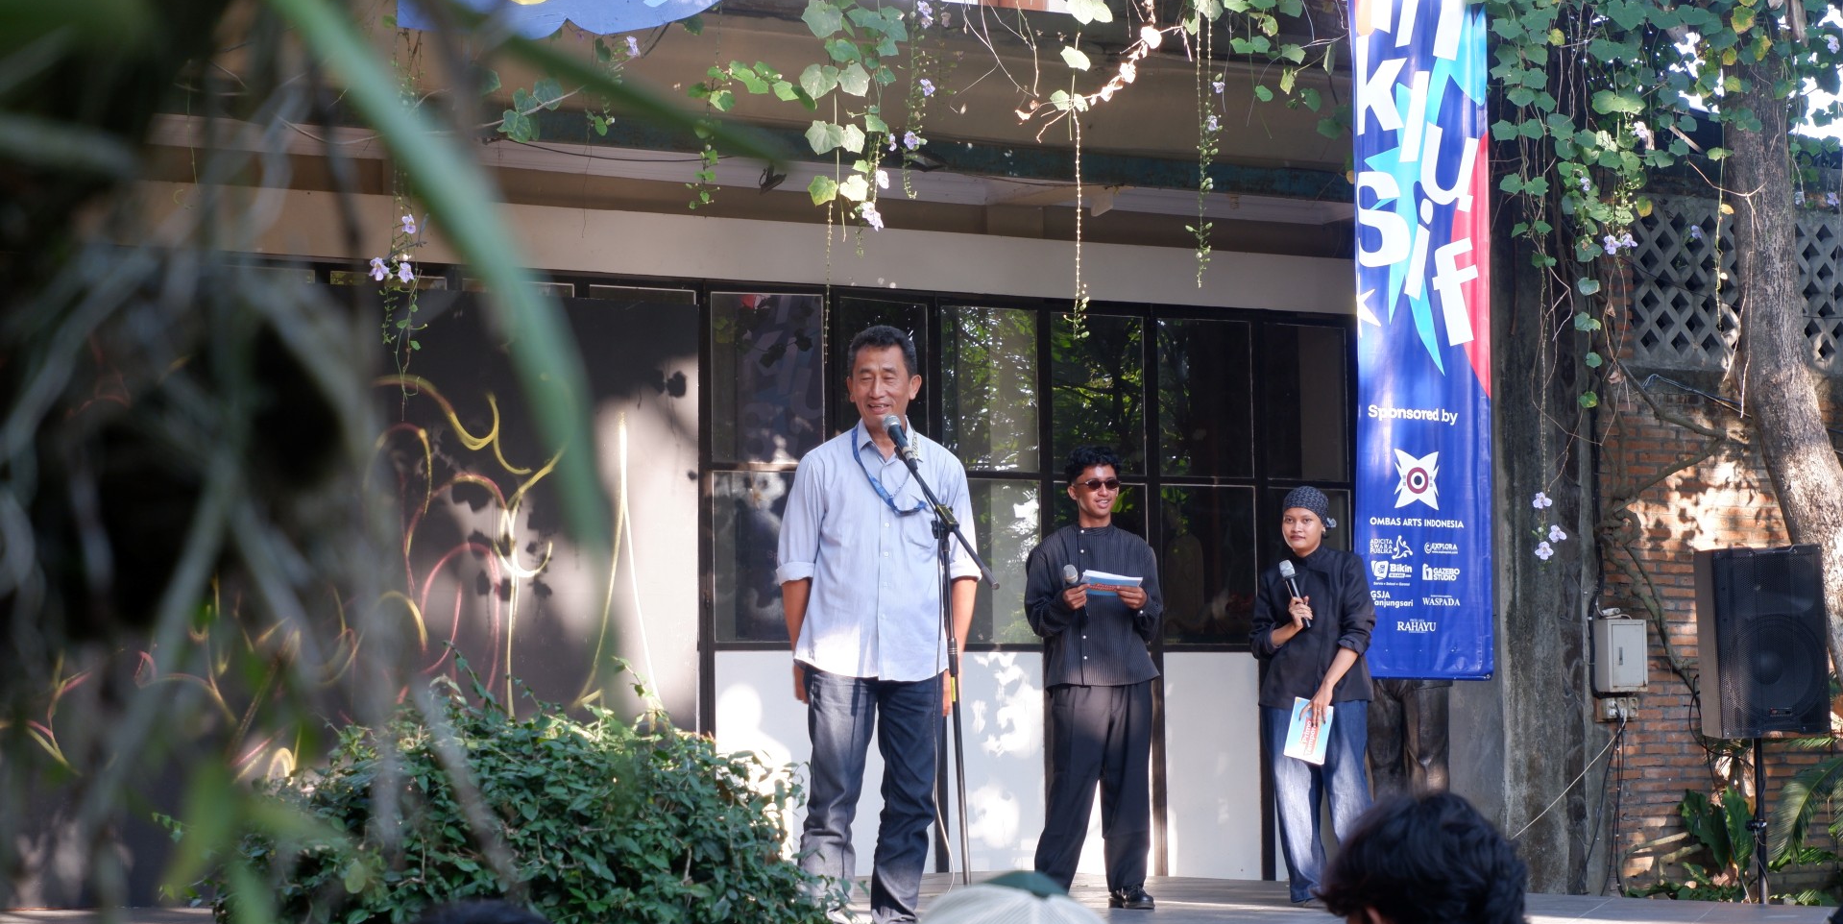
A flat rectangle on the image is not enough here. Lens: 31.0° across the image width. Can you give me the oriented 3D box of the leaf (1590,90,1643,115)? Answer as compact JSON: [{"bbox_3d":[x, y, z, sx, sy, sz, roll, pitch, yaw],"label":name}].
[{"bbox_3d":[2.595,-1.338,12.400,0.199,0.091,0.110,-1,-5,6],"label":"leaf"}]

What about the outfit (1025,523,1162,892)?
[{"bbox_3d":[0.638,0.926,12.570,0.500,1.390,0.340,0,-5,-5],"label":"outfit"}]

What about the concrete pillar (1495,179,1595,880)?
[{"bbox_3d":[2.889,0.350,15.400,0.380,3.350,0.320,2,-6,-31],"label":"concrete pillar"}]

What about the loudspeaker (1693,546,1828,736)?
[{"bbox_3d":[3.186,0.680,12.600,0.420,0.700,0.360,-1,-5,-7],"label":"loudspeaker"}]

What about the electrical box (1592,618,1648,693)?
[{"bbox_3d":[3.404,0.948,16.200,0.260,0.355,0.115,2,-6,-31],"label":"electrical box"}]

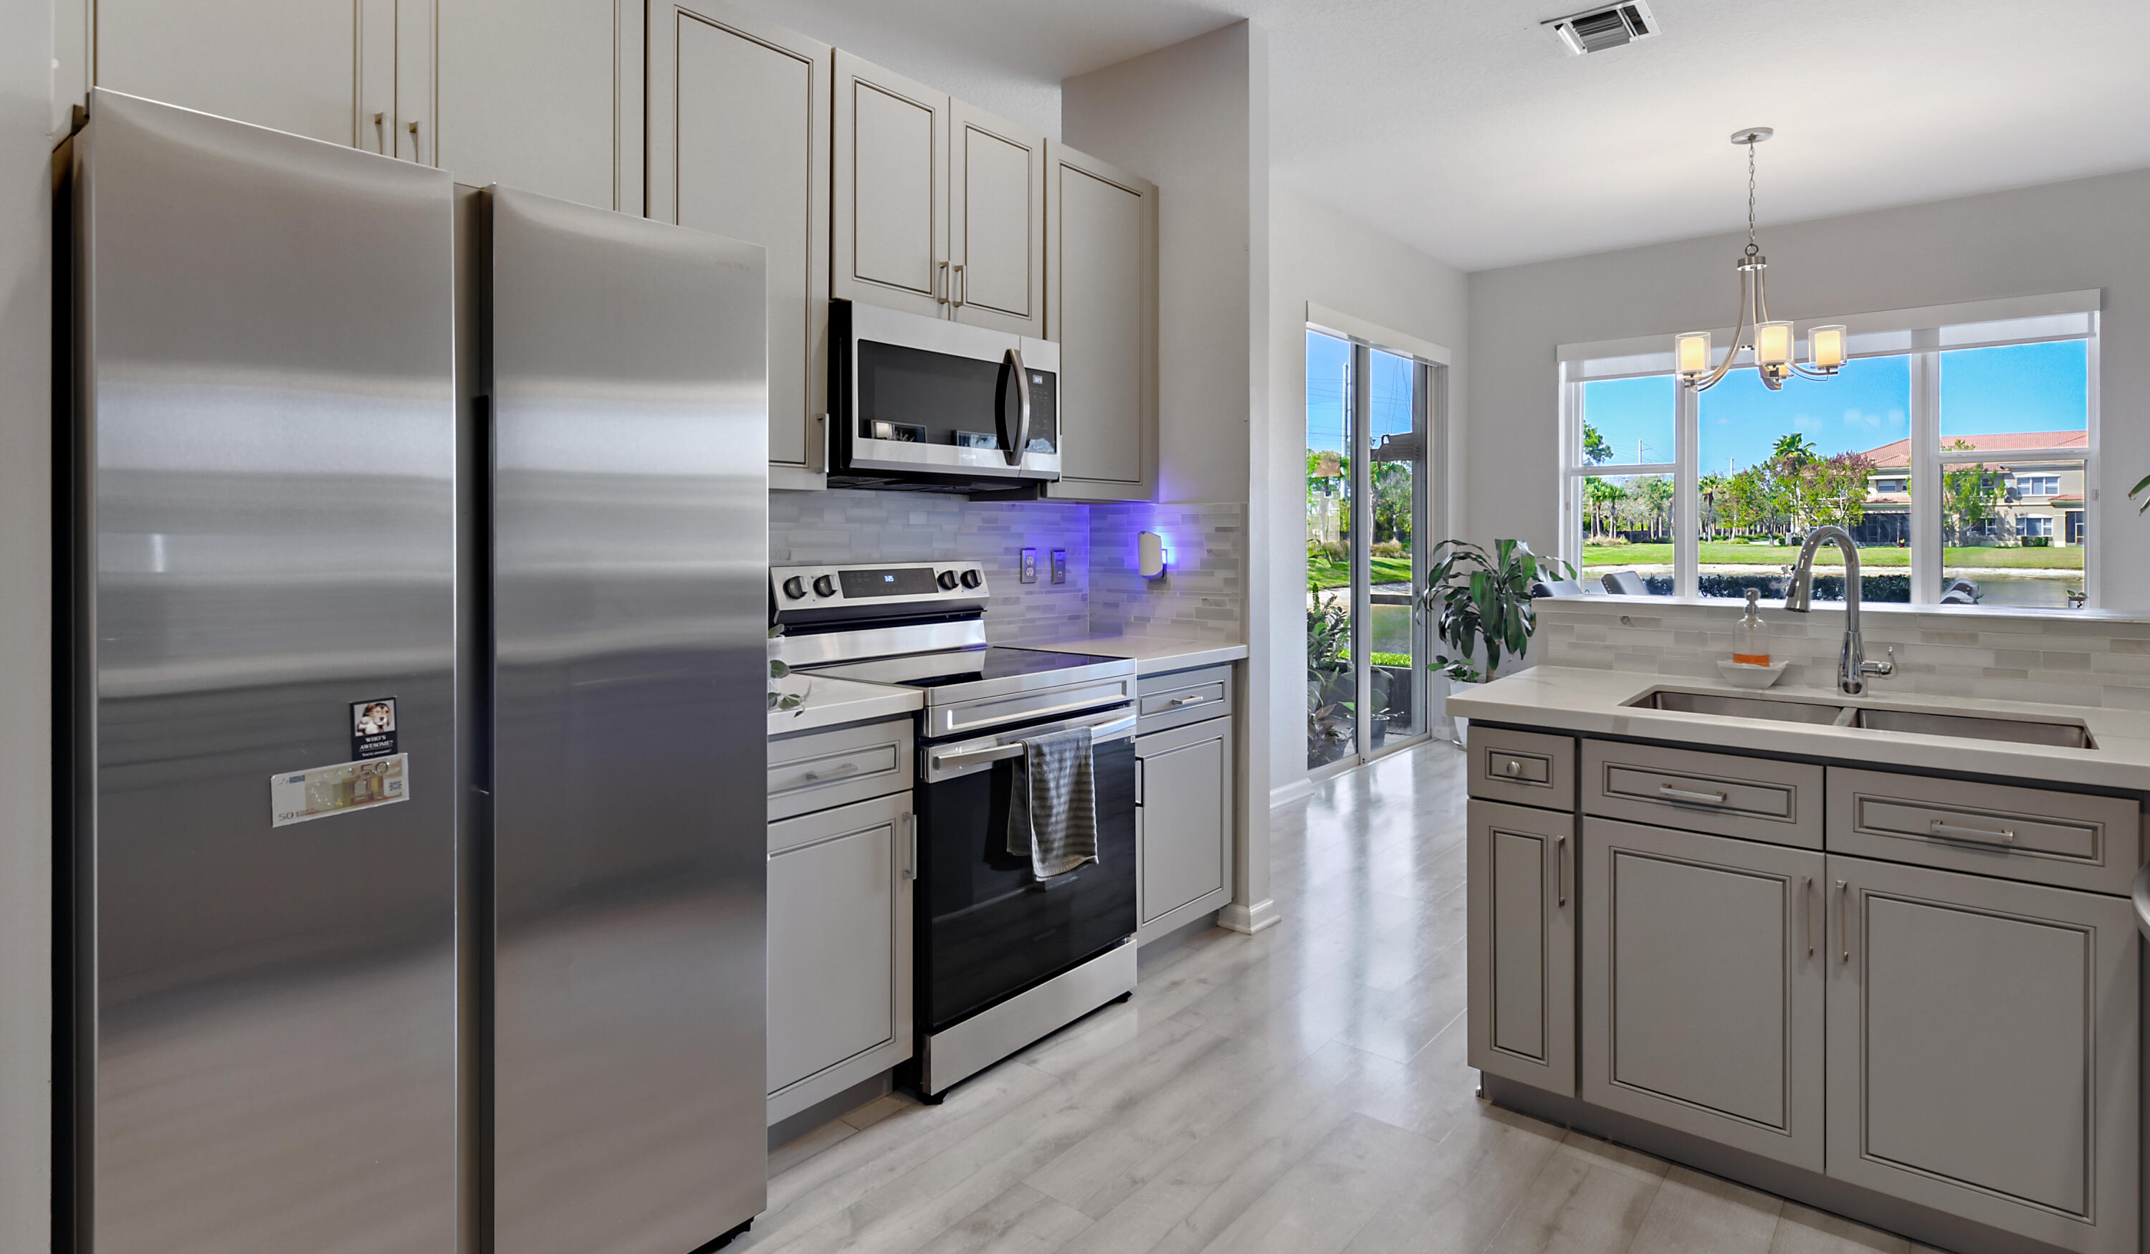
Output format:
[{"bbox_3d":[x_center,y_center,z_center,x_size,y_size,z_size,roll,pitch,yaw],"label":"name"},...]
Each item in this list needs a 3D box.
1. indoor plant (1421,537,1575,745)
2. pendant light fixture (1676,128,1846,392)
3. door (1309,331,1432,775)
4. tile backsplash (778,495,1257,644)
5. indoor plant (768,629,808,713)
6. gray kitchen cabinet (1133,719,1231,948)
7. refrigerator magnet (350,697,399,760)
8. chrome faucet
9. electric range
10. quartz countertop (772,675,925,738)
[{"bbox_3d":[2.485,0.102,6.324,0.760,1.240,0.820,2,3,39],"label":"indoor plant"},{"bbox_3d":[2.788,-1.496,4.418,0.650,1.040,0.660,2,3,39],"label":"pendant light fixture"},{"bbox_3d":[1.634,-0.406,5.889,0.100,2.300,1.720,2,3,39],"label":"door"},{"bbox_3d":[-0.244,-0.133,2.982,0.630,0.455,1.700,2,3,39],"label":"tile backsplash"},{"bbox_3d":[-0.684,0.091,2.285,0.200,0.200,0.200,2,3,39],"label":"indoor plant"},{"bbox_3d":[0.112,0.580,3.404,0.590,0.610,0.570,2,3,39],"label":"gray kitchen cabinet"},{"bbox_3d":[-0.956,0.139,1.465,0.006,0.074,0.056,2,3,39],"label":"refrigerator magnet"},{"bbox_3d":[1.707,-0.037,2.391,0.250,0.375,0.125,-1,3,-26],"label":"chrome faucet"},{"bbox_3d":[-0.302,0.435,2.868,0.650,1.190,0.765,2,3,39],"label":"electric range"},{"bbox_3d":[-0.720,0.169,2.420,0.610,0.042,0.500,2,3,39],"label":"quartz countertop"}]

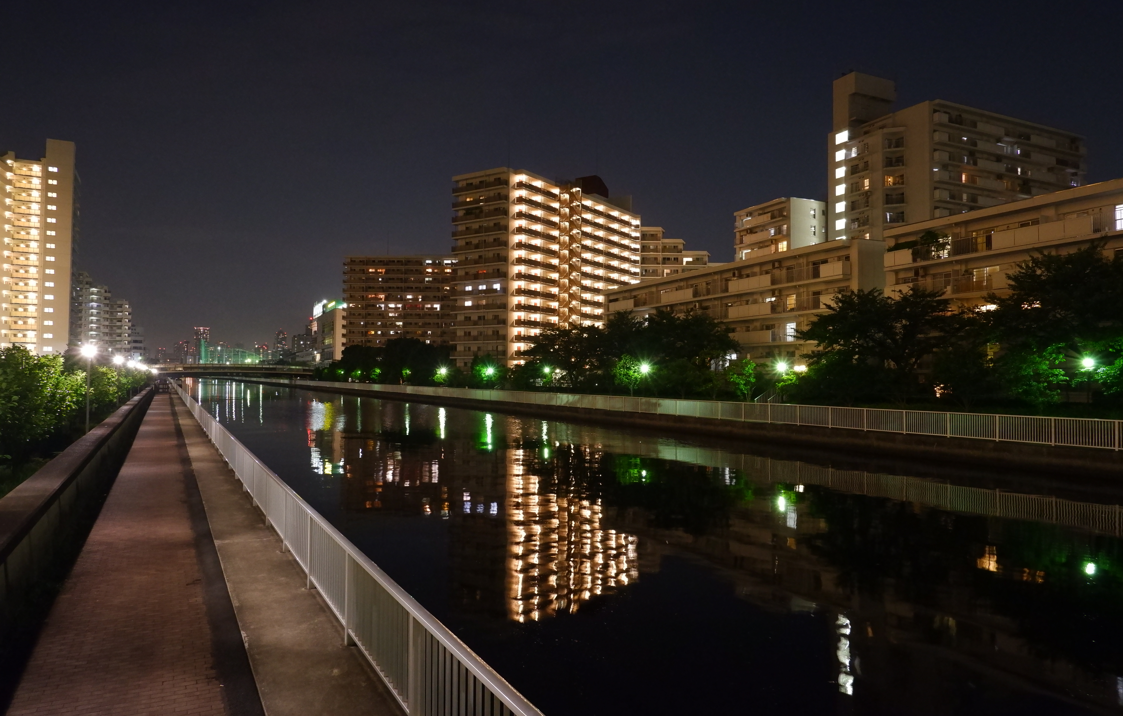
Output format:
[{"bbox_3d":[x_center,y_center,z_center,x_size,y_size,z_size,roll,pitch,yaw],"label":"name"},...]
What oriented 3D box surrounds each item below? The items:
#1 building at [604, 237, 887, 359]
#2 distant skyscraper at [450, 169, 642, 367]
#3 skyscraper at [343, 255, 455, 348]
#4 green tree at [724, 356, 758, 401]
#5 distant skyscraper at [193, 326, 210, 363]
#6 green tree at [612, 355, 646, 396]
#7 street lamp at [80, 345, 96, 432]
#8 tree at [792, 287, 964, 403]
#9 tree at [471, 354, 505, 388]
[{"bbox_3d":[19.142,-2.346,77.438,9.500,14.100,37.619,1,-2,-29],"label":"building"},{"bbox_3d":[-0.741,-13.790,152.012,13.453,41.467,50.999,-1,-2,33],"label":"distant skyscraper"},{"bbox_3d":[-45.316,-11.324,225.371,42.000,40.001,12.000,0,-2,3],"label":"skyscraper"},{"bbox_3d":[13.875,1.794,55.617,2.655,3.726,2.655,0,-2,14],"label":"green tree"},{"bbox_3d":[-901.002,-15.638,1801.667,37.000,125.144,37.000,1,-2,-27],"label":"distant skyscraper"},{"bbox_3d":[6.500,1.820,69.018,3.294,4.318,3.294,0,-2,5],"label":"green tree"},{"bbox_3d":[-16.007,1.591,24.260,0.500,4.046,0.500,1,-2,-29],"label":"street lamp"},{"bbox_3d":[21.343,-0.532,48.368,10.939,8.278,9.500,0,-2,24],"label":"tree"},{"bbox_3d":[-10.200,2.110,99.350,4.742,5.196,4.742,1,-2,-6],"label":"tree"}]

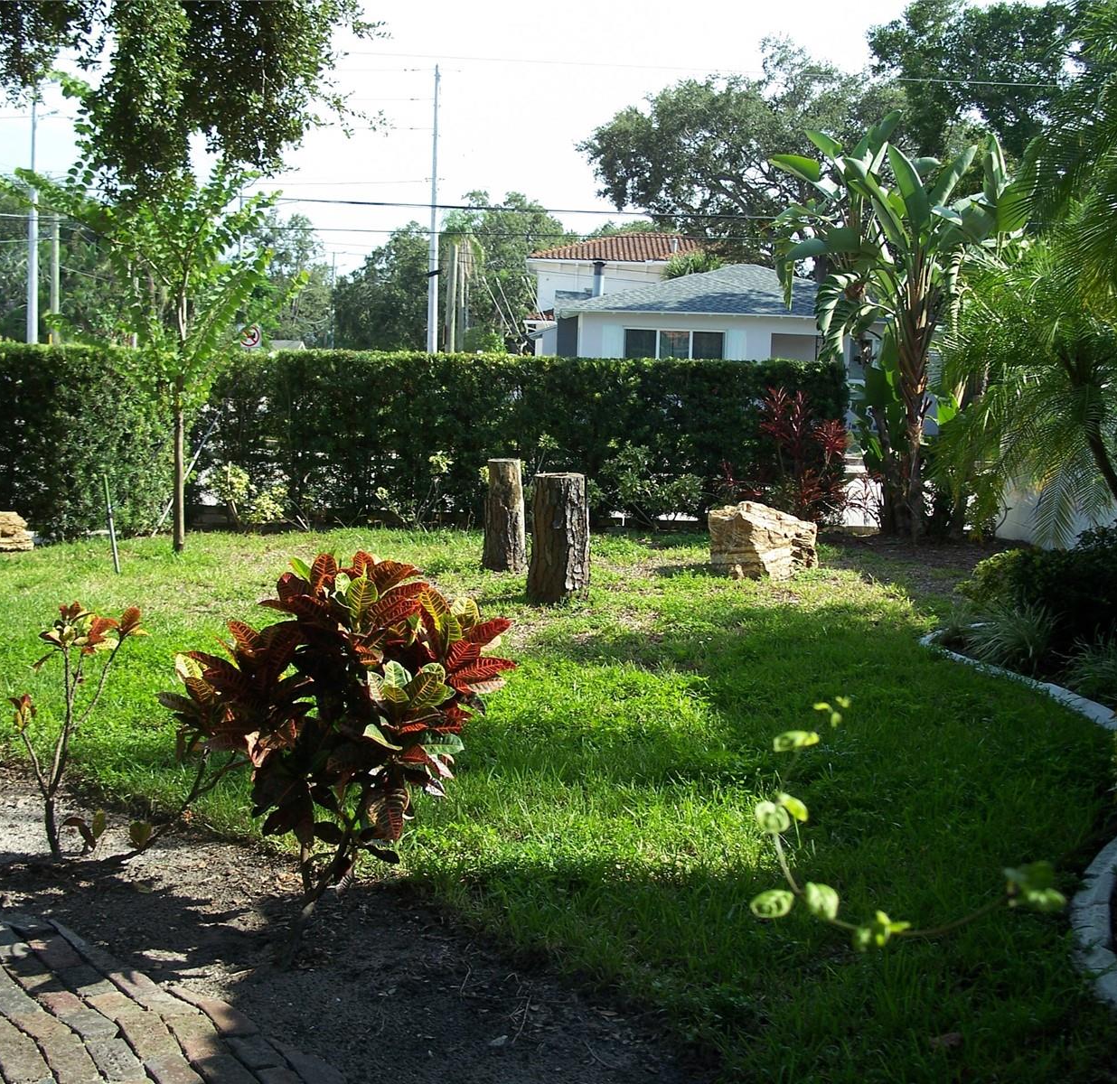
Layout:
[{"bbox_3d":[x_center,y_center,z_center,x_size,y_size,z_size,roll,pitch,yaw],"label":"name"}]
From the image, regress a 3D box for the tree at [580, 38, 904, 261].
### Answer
[{"bbox_3d":[6.903,-10.897,54.264,12.200,13.075,11.500,1,6,0],"label":"tree"}]

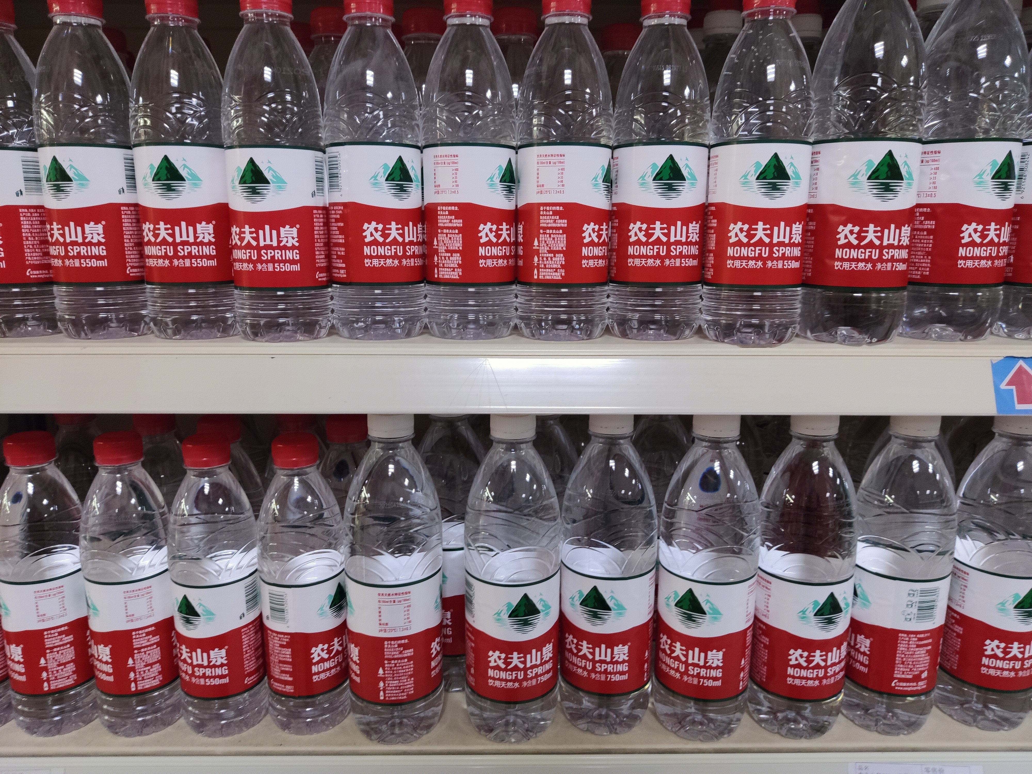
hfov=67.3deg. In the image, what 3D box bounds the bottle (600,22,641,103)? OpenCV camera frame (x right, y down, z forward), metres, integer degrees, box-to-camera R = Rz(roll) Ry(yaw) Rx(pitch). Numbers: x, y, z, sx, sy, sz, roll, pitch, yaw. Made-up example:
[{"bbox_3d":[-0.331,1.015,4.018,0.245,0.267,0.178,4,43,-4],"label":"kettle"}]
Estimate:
[{"bbox_3d":[0.085,-0.172,0.642,0.065,0.230,0.065,0,12,0],"label":"bottle"}]

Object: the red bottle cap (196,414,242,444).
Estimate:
[{"bbox_3d":[-0.247,0.035,0.643,0.033,0.018,0.033,-4,12,-21],"label":"red bottle cap"}]

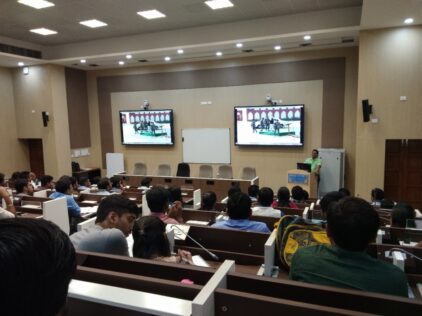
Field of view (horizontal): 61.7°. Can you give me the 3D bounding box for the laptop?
[{"bbox_3d":[2.212,0.243,8.330,0.360,0.220,0.270,4,9,36],"label":"laptop"}]

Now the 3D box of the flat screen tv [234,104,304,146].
[{"bbox_3d":[1.656,-0.917,10.126,1.986,1.139,0.090,1,8,22],"label":"flat screen tv"}]

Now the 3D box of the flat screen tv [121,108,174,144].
[{"bbox_3d":[-2.095,-1.003,11.640,1.986,1.139,0.090,1,8,22],"label":"flat screen tv"}]

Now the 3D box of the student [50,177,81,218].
[{"bbox_3d":[-1.880,0.830,4.854,0.500,1.200,0.720,2,8,30],"label":"student"}]

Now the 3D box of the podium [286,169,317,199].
[{"bbox_3d":[2.136,0.909,8.376,0.580,1.240,0.500,3,9,34],"label":"podium"}]

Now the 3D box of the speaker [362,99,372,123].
[{"bbox_3d":[3.185,-0.958,7.200,0.150,0.450,0.130,-12,11,-25],"label":"speaker"}]

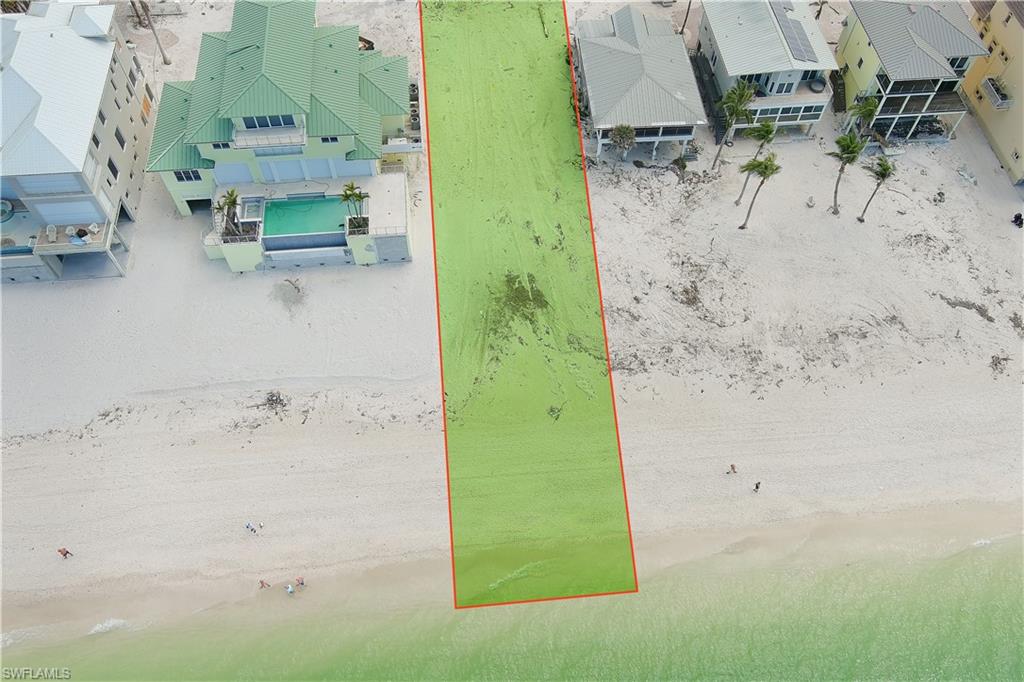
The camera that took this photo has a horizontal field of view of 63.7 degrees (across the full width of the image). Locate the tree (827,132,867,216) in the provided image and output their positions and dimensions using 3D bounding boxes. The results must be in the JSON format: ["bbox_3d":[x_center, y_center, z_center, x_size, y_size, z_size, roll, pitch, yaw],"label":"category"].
[{"bbox_3d":[29.770,-15.010,75.780,4.030,9.940,3.250,0,58,-1],"label":"tree"}]

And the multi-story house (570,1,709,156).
[{"bbox_3d":[13.498,-27.847,89.369,11.510,7.230,16.980,-3,58,-3],"label":"multi-story house"}]

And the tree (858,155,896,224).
[{"bbox_3d":[32.650,-13.820,76.070,3.150,8.260,2.750,0,58,-1],"label":"tree"}]

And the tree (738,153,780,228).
[{"bbox_3d":[21.570,-13.320,74.790,3.640,9.640,2.950,0,58,-1],"label":"tree"}]

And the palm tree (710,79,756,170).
[{"bbox_3d":[20.440,-20.050,78.390,4.180,10.630,4.030,0,58,-1],"label":"palm tree"}]

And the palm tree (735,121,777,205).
[{"bbox_3d":[21.740,-16.190,76.120,3.050,10.430,2.850,0,58,-1],"label":"palm tree"}]

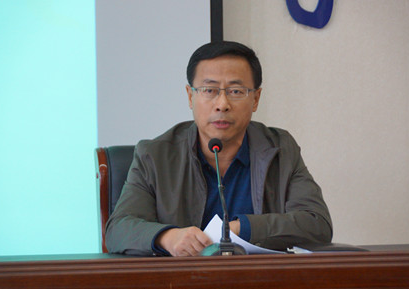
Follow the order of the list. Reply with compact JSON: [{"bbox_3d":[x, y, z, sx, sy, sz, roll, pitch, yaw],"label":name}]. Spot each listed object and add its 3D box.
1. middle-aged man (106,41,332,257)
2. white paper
[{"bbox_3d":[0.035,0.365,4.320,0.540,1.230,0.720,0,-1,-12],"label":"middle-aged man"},{"bbox_3d":[0.090,0.206,4.150,0.200,0.085,0.210,0,-1,-12],"label":"white paper"}]

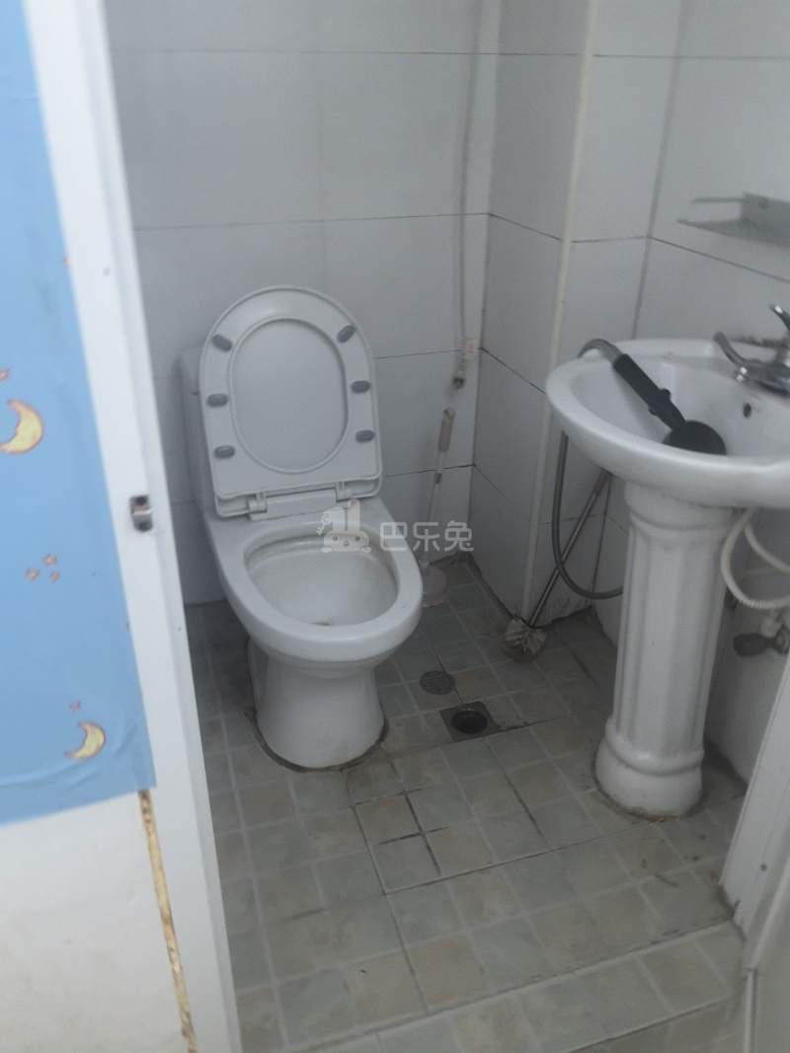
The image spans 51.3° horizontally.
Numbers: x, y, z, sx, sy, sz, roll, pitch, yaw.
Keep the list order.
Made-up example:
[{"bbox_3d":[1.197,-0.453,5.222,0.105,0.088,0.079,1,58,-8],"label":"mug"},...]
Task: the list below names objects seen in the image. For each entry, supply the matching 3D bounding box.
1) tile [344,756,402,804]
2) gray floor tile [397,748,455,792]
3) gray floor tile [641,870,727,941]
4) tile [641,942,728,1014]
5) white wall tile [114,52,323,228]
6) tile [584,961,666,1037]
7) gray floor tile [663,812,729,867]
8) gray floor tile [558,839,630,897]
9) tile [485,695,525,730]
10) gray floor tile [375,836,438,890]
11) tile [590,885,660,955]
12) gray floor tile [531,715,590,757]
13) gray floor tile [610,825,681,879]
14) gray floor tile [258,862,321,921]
[{"bbox_3d":[-0.041,0.480,1.546,0.093,0.010,0.093,-8,31,-15],"label":"tile"},{"bbox_3d":[0.057,0.465,1.573,0.093,0.010,0.093,-8,31,-15],"label":"gray floor tile"},{"bbox_3d":[0.459,0.606,1.323,0.095,0.010,0.095,-8,30,-15],"label":"gray floor tile"},{"bbox_3d":[0.427,0.666,1.217,0.093,0.010,0.092,-8,30,-15],"label":"tile"},{"bbox_3d":[-0.352,-0.755,1.615,0.416,0.307,0.010,-8,30,-15],"label":"white wall tile"},{"bbox_3d":[0.338,0.679,1.190,0.093,0.010,0.092,-8,30,-15],"label":"tile"},{"bbox_3d":[0.520,0.546,1.431,0.093,0.010,0.093,-8,30,-15],"label":"gray floor tile"},{"bbox_3d":[0.334,0.576,1.383,0.096,0.010,0.096,-8,29,-16],"label":"gray floor tile"},{"bbox_3d":[0.227,0.390,1.706,0.055,0.010,0.096,-8,30,-15],"label":"tile"},{"bbox_3d":[0.018,0.570,1.385,0.093,0.010,0.093,-8,30,-15],"label":"gray floor tile"},{"bbox_3d":[0.363,0.621,1.299,0.096,0.010,0.096,-8,29,-16],"label":"tile"},{"bbox_3d":[0.337,0.429,1.668,0.092,0.010,0.092,-8,29,-15],"label":"gray floor tile"},{"bbox_3d":[0.429,0.563,1.411,0.096,0.010,0.096,-8,29,-16],"label":"gray floor tile"},{"bbox_3d":[-0.172,0.598,1.338,0.093,0.010,0.093,-8,31,-15],"label":"gray floor tile"}]

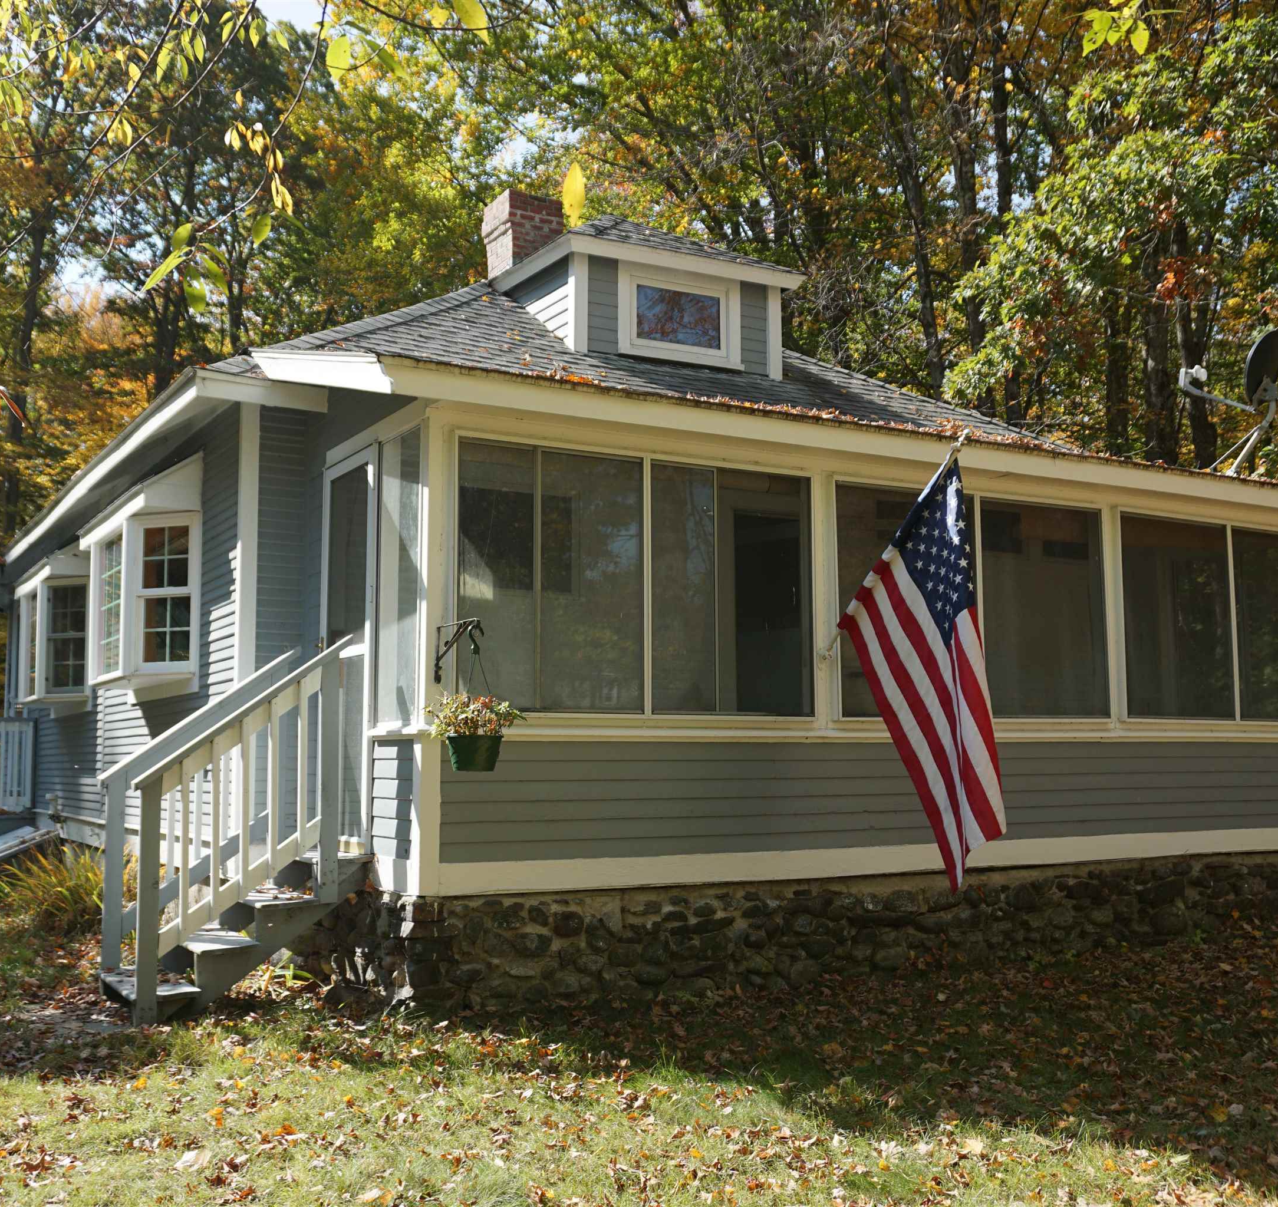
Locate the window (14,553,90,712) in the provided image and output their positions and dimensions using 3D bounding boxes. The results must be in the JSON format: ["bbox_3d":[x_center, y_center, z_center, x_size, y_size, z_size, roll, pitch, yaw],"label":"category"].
[{"bbox_3d":[-5.359,0.391,12.797,0.380,1.146,1.900,4,-7,-31],"label":"window"}]

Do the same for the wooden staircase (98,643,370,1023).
[{"bbox_3d":[-2.128,1.093,7.164,1.038,1.834,0.982,4,-7,-31],"label":"wooden staircase"}]

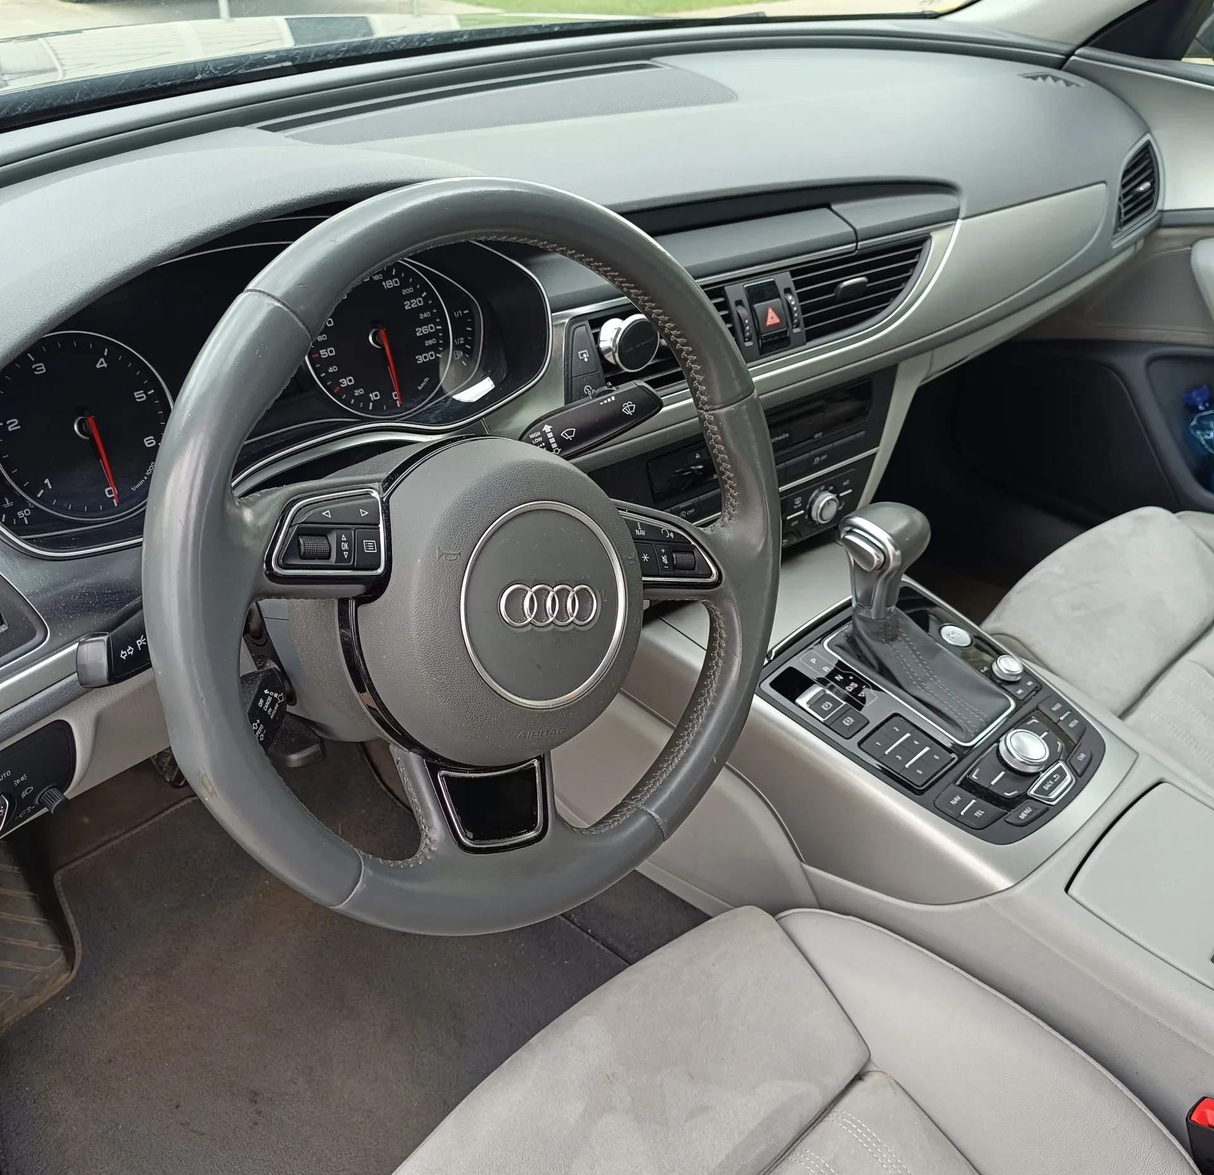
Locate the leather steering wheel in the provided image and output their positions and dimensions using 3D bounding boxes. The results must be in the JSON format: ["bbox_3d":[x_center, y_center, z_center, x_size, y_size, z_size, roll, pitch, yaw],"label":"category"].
[{"bbox_3d":[-0.059,-0.014,0.589,0.375,0.375,0.100,1,4,-41],"label":"leather steering wheel"}]

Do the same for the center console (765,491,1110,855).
[{"bbox_3d":[0.273,0.054,0.846,0.210,0.130,0.242,-26,53,-36],"label":"center console"}]

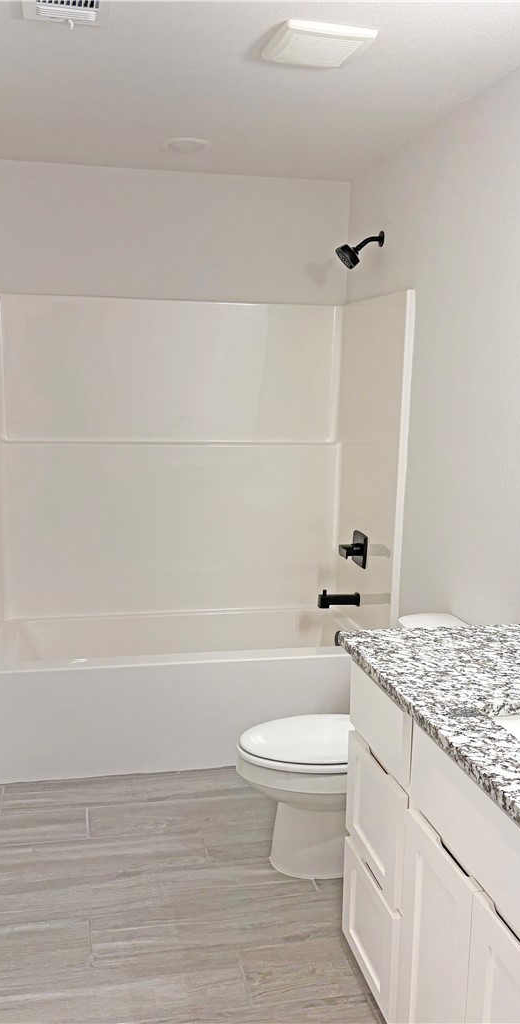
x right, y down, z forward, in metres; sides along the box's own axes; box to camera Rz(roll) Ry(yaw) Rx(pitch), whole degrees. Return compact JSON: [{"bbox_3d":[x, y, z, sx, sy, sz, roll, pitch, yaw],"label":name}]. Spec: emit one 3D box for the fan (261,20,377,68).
[{"bbox_3d":[0.149,-1.218,2.025,0.235,0.030,0.228,-1,10,-13],"label":"fan"}]

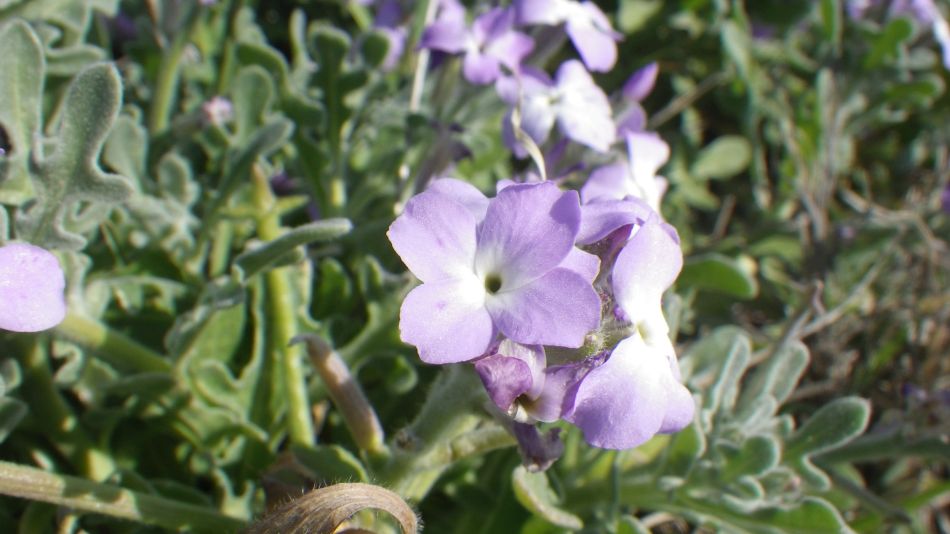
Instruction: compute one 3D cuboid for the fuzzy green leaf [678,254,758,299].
[{"bbox_3d":[0.068,0.002,0.245,0.027,0.012,0.009,6,24,-9],"label":"fuzzy green leaf"}]

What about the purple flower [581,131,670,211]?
[{"bbox_3d":[0.036,-0.022,0.200,0.023,0.021,0.015,-17,29,-34],"label":"purple flower"}]

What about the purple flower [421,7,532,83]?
[{"bbox_3d":[0.001,-0.061,0.235,0.031,0.022,0.016,0,30,0],"label":"purple flower"}]

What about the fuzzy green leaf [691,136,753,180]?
[{"bbox_3d":[0.086,-0.038,0.300,0.021,0.015,0.008,5,30,-3],"label":"fuzzy green leaf"}]

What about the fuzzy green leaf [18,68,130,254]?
[{"bbox_3d":[-0.087,-0.024,0.187,0.024,0.040,0.011,4,12,-13],"label":"fuzzy green leaf"}]

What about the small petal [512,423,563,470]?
[{"bbox_3d":[0.011,0.031,0.148,0.008,0.008,0.007,-5,18,-17],"label":"small petal"}]

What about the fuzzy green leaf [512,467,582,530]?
[{"bbox_3d":[0.014,0.046,0.172,0.007,0.016,0.007,-43,12,-1],"label":"fuzzy green leaf"}]

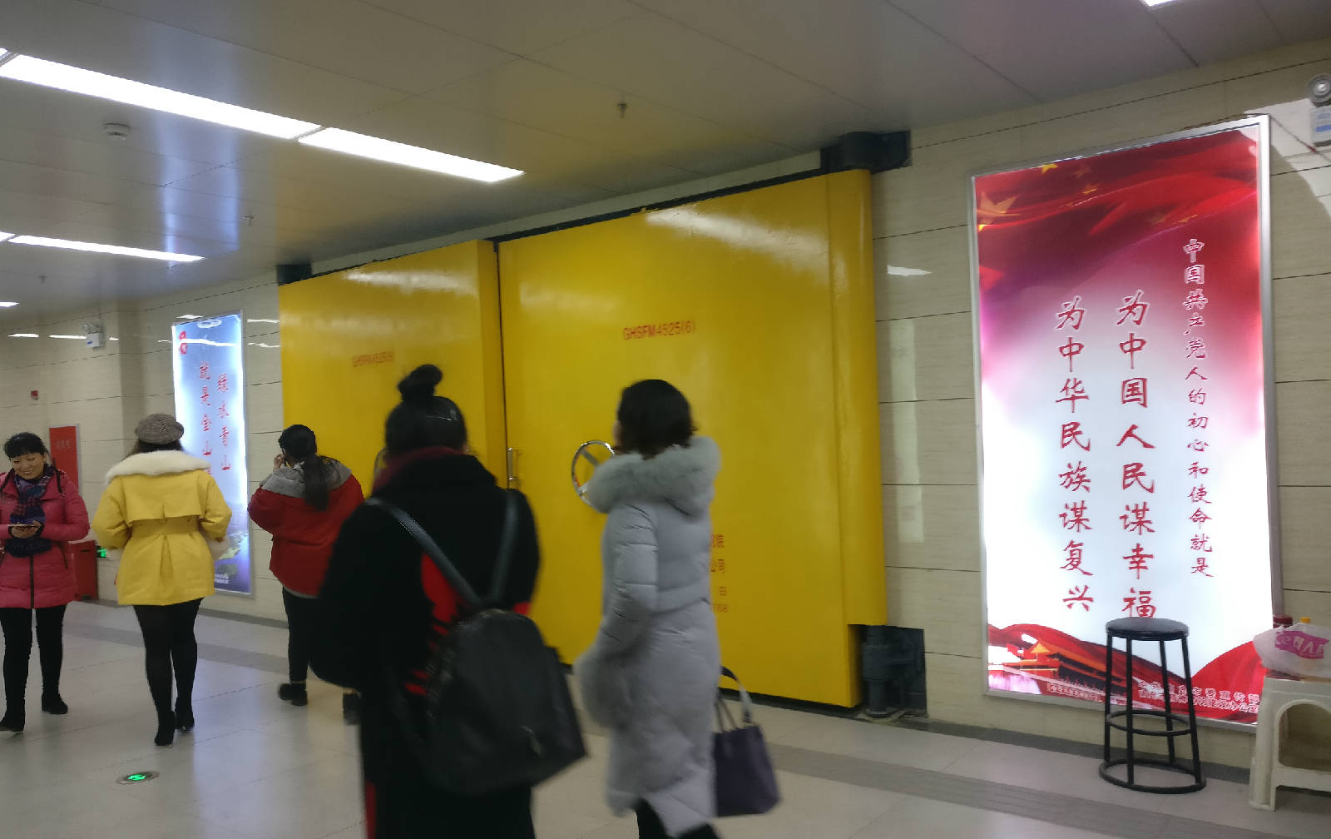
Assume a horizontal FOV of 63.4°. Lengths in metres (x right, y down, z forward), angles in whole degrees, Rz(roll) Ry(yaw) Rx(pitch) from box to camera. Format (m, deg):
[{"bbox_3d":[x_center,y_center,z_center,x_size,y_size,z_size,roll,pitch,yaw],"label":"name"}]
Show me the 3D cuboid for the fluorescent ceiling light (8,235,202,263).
[{"bbox_3d":[-3.936,-1.218,7.593,0.290,0.070,1.190,-3,-1,38],"label":"fluorescent ceiling light"}]

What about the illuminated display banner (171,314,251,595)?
[{"bbox_3d":[-3.860,0.300,9.188,1.190,2.340,0.100,-3,-1,38],"label":"illuminated display banner"}]

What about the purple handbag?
[{"bbox_3d":[0.188,1.014,3.382,0.340,0.440,0.150,-3,-1,38],"label":"purple handbag"}]

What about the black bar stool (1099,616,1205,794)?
[{"bbox_3d":[1.903,1.103,4.230,0.381,0.600,0.381,-3,-1,38],"label":"black bar stool"}]

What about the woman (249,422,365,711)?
[{"bbox_3d":[-1.902,0.790,5.753,0.540,1.526,0.500,-1,-1,-41],"label":"woman"}]

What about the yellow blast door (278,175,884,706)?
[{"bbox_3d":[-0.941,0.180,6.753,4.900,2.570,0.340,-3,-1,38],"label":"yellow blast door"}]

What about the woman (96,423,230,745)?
[{"bbox_3d":[-2.501,0.770,5.345,0.660,1.581,0.450,-1,-1,-23],"label":"woman"}]

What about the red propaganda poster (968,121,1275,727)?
[{"bbox_3d":[1.935,0.043,4.587,1.190,2.360,0.100,-3,-1,38],"label":"red propaganda poster"}]

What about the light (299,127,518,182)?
[{"bbox_3d":[-1.236,-1.338,5.436,0.290,0.070,1.190,-3,-1,38],"label":"light"}]

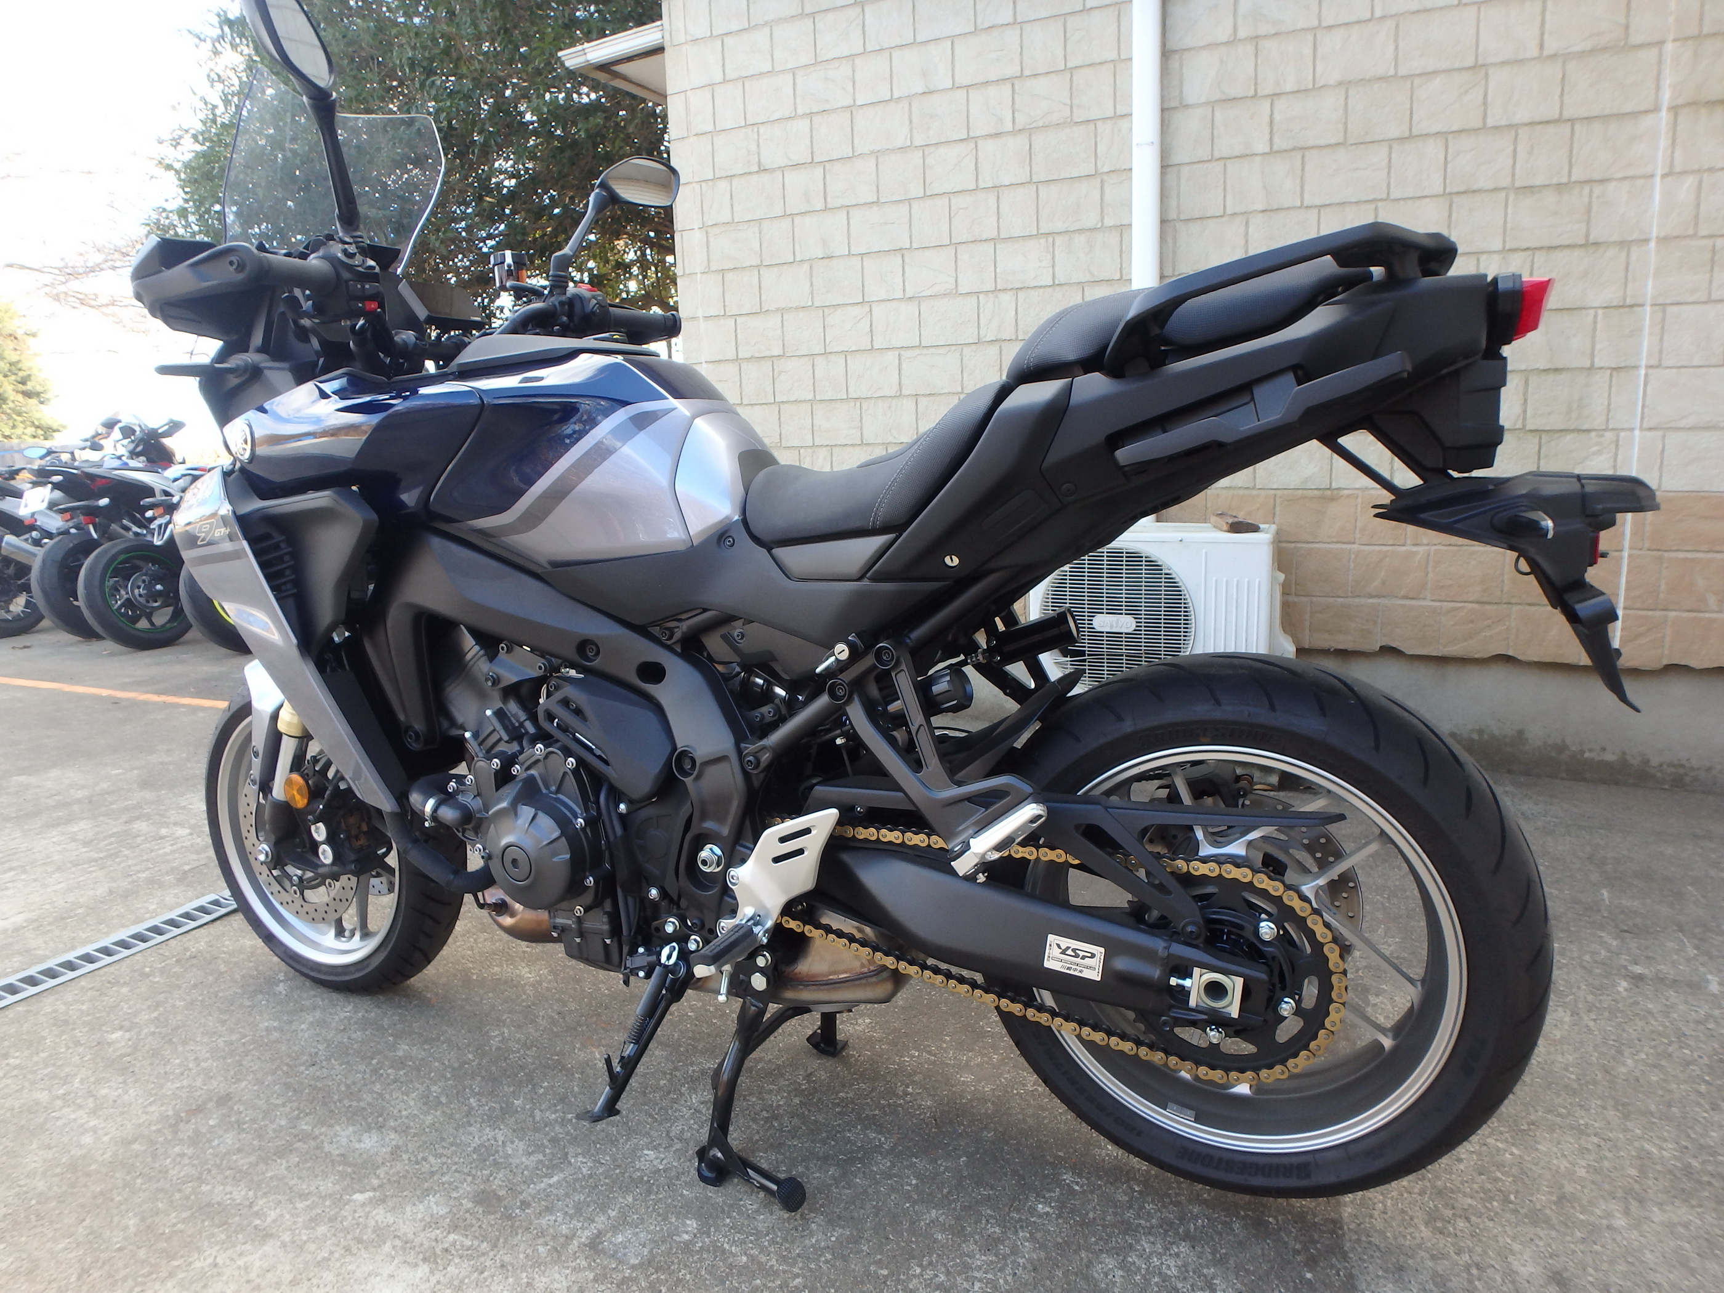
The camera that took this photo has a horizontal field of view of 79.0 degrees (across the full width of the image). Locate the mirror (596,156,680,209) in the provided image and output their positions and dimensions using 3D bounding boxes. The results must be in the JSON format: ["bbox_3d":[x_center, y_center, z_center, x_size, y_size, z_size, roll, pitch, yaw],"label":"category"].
[{"bbox_3d":[-0.380,-0.792,1.784,0.055,0.095,0.175,5,12,32],"label":"mirror"}]

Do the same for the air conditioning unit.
[{"bbox_3d":[0.851,-0.048,2.991,0.680,0.550,0.270,3,11,23],"label":"air conditioning unit"}]

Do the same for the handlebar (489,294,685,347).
[{"bbox_3d":[-0.455,-0.542,1.774,0.130,0.085,0.330,5,12,34],"label":"handlebar"}]

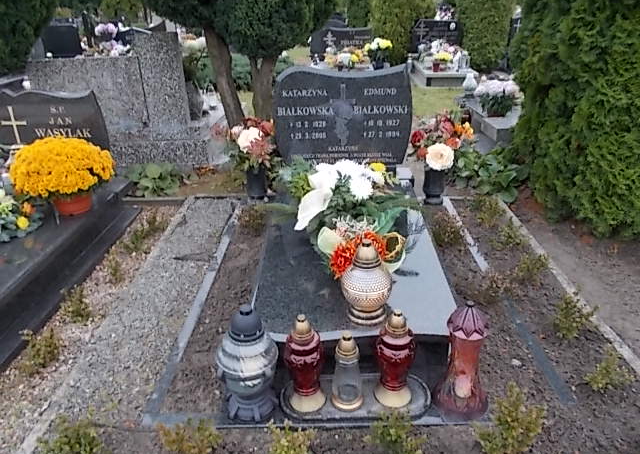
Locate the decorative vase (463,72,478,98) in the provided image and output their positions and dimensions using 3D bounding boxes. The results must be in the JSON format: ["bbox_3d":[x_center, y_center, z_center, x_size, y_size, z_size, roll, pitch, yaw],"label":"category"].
[{"bbox_3d":[1.595,-1.505,5.094,0.159,0.276,0.159,0,25,0],"label":"decorative vase"}]

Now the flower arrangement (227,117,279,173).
[{"bbox_3d":[-0.461,-0.557,3.285,0.360,0.360,0.340,0,26,0],"label":"flower arrangement"}]

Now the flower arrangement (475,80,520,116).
[{"bbox_3d":[1.583,-1.144,4.312,0.377,0.323,0.359,0,25,0],"label":"flower arrangement"}]

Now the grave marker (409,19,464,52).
[{"bbox_3d":[2.171,-3.531,8.956,0.950,0.720,0.140,0,26,0],"label":"grave marker"}]

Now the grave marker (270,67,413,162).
[{"bbox_3d":[0.129,-0.634,2.752,0.802,0.584,0.100,0,25,0],"label":"grave marker"}]

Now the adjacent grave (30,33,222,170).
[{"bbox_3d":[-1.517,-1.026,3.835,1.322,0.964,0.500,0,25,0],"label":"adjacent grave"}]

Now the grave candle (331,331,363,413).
[{"bbox_3d":[0.091,0.474,1.582,0.112,0.290,0.112,0,26,0],"label":"grave candle"}]

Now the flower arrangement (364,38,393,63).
[{"bbox_3d":[0.862,-2.573,7.087,0.420,0.440,0.400,0,26,0],"label":"flower arrangement"}]

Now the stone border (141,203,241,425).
[{"bbox_3d":[-0.514,0.236,2.267,0.065,0.060,1.770,0,25,0],"label":"stone border"}]

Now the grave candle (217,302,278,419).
[{"bbox_3d":[-0.232,0.434,1.550,0.205,0.430,0.205,0,26,0],"label":"grave candle"}]

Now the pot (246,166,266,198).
[{"bbox_3d":[-0.424,-0.312,3.171,0.134,0.195,0.134,0,25,0],"label":"pot"}]

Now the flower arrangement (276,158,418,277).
[{"bbox_3d":[0.129,-0.054,2.251,0.620,0.360,0.550,0,26,0],"label":"flower arrangement"}]

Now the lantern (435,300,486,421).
[{"bbox_3d":[0.467,0.432,1.554,0.190,0.430,0.190,0,26,0],"label":"lantern"}]

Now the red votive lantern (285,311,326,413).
[{"bbox_3d":[-0.046,0.403,1.473,0.119,0.320,0.119,-2,25,1],"label":"red votive lantern"}]

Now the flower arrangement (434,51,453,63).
[{"bbox_3d":[1.951,-2.670,7.595,0.300,0.210,0.280,0,26,0],"label":"flower arrangement"}]

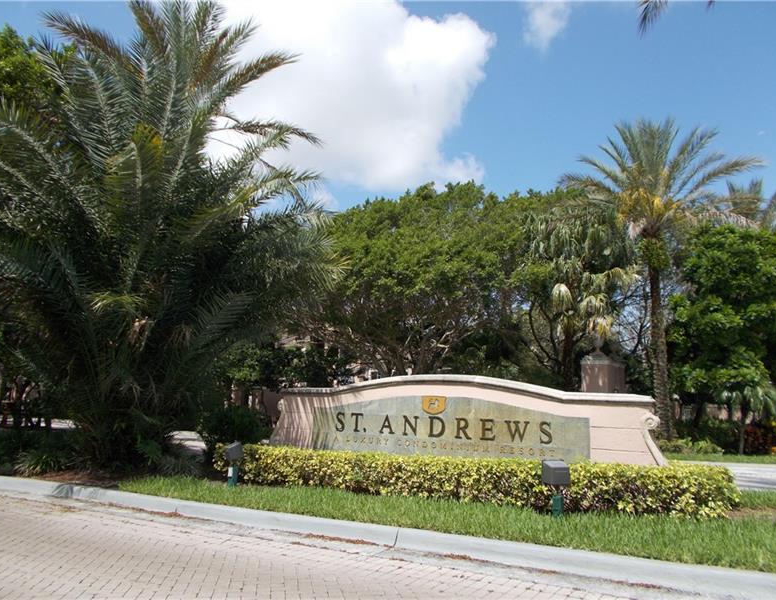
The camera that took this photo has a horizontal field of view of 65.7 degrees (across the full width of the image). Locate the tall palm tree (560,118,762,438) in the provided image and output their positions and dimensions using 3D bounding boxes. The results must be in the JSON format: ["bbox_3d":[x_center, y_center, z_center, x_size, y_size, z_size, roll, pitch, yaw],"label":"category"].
[{"bbox_3d":[7.209,-0.428,16.466,5.100,8.500,5.100,1,-9,0],"label":"tall palm tree"}]

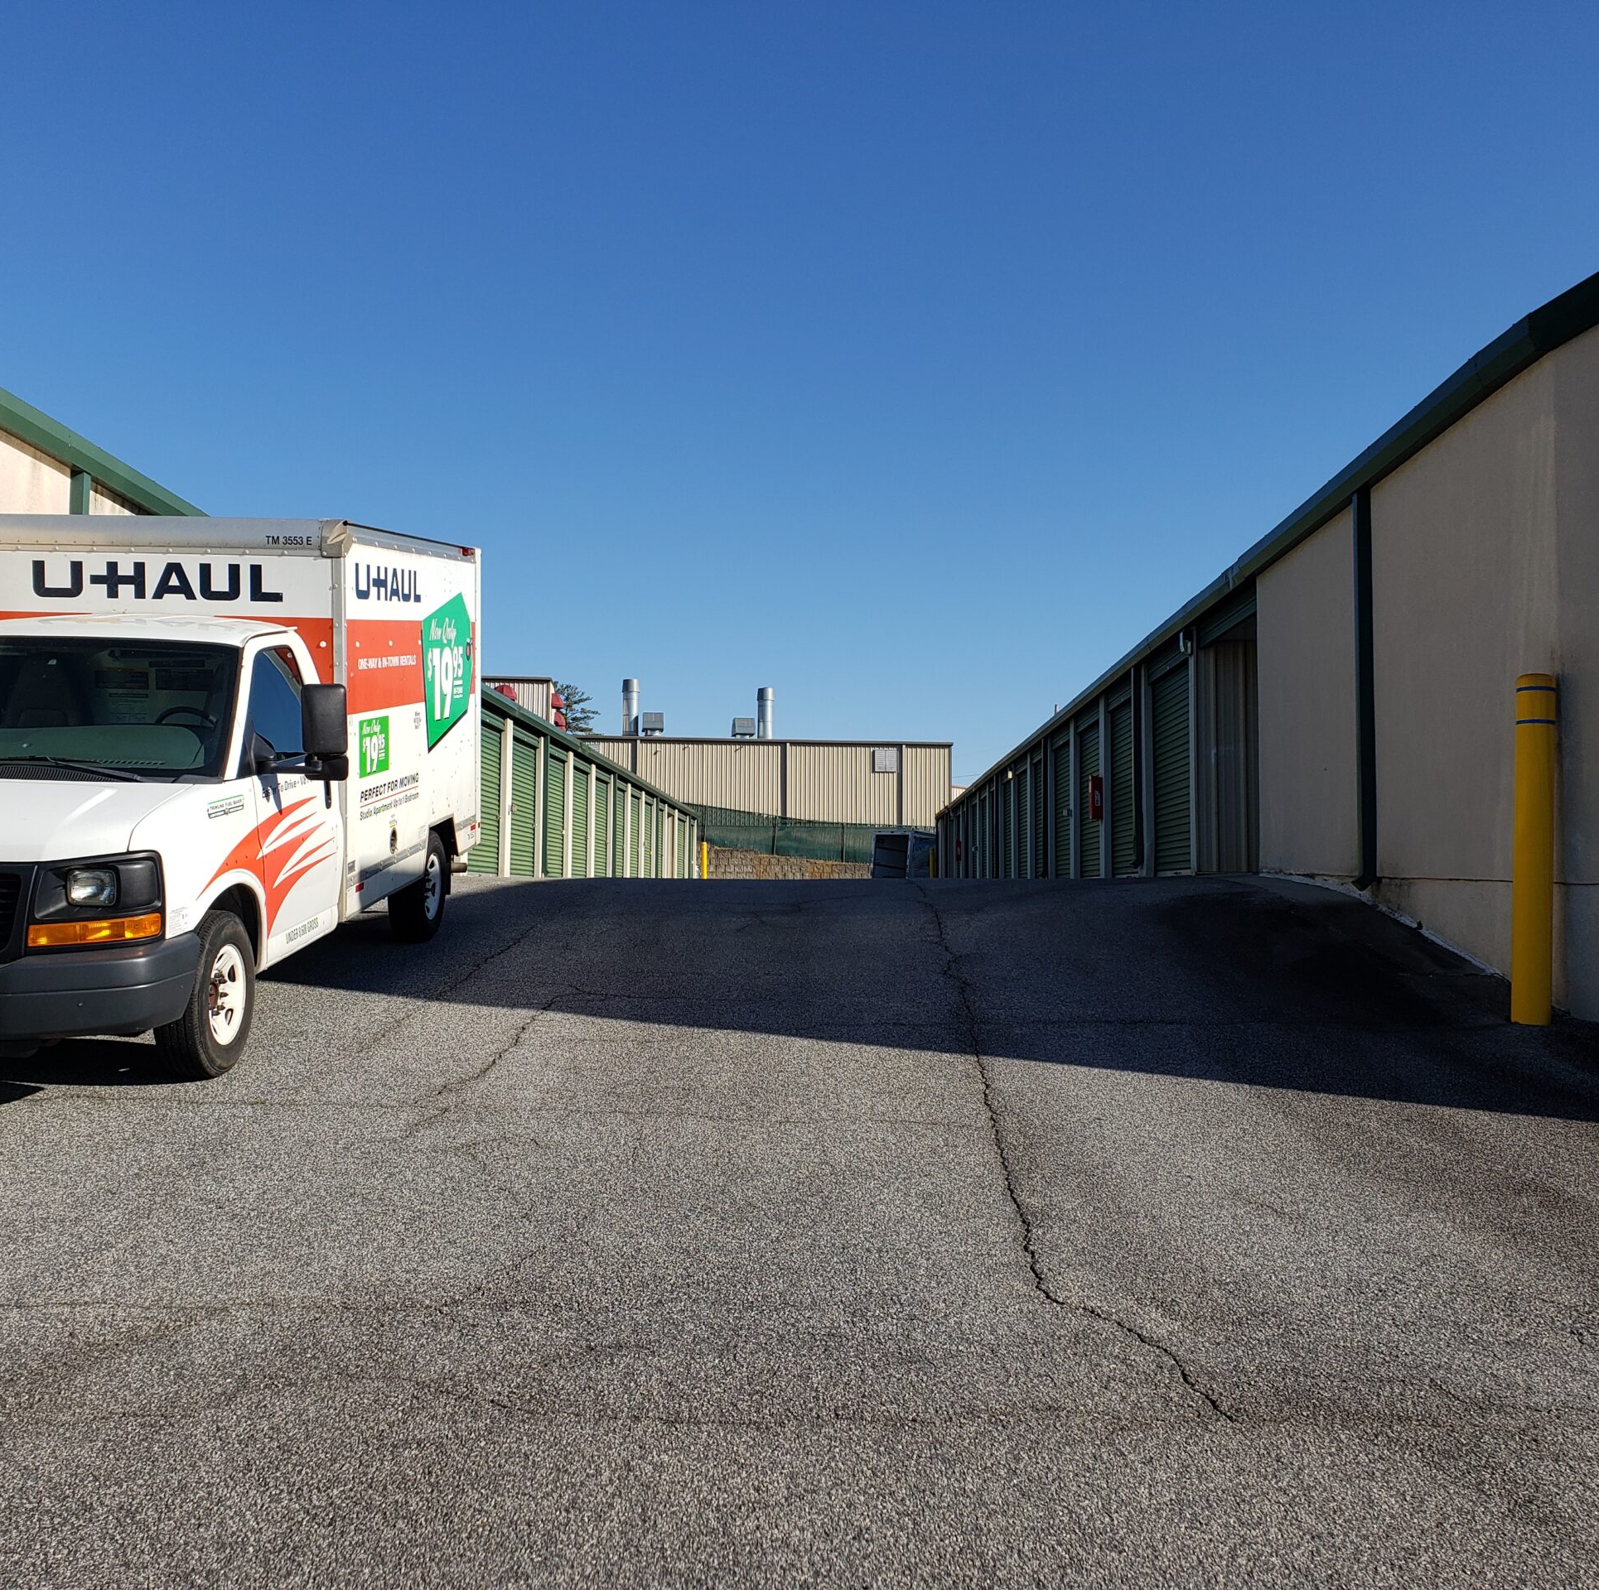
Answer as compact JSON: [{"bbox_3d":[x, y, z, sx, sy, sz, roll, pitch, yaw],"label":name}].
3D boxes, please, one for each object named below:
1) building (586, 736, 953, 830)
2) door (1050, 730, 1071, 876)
[{"bbox_3d":[-3.490,0.438,110.445,26.000,7.200,15.000,1,-3,-6],"label":"building"},{"bbox_3d":[4.610,0.290,28.250,0.100,2.450,2.650,0,-3,1],"label":"door"}]

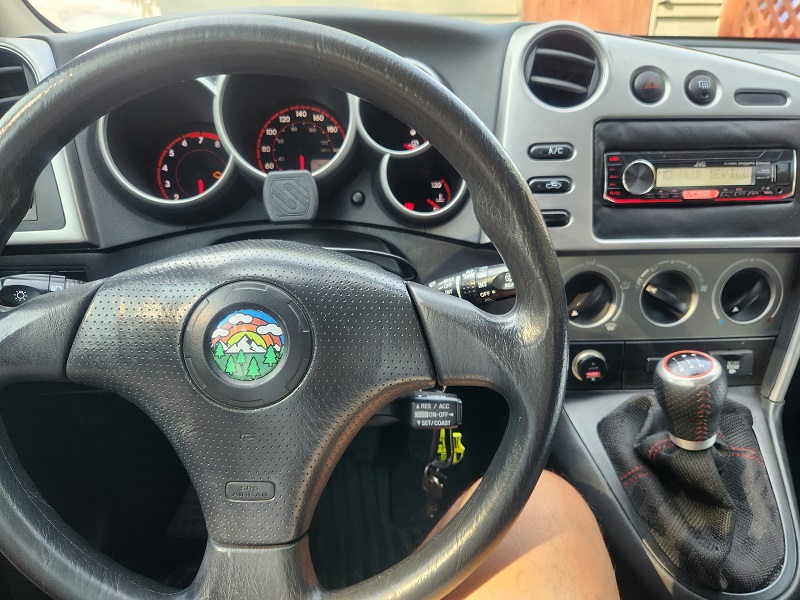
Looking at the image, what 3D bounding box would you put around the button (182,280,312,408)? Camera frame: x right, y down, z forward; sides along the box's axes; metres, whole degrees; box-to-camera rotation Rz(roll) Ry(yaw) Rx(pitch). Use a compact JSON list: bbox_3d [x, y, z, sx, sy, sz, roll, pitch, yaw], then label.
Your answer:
[{"bbox_3d":[-0.090,0.027,0.317,0.076,0.076,0.018,-2,4,-1],"label":"button"}]

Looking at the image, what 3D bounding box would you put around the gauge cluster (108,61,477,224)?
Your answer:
[{"bbox_3d":[-0.099,-0.146,0.484,0.312,0.152,0.085,-2,9,-1],"label":"gauge cluster"}]

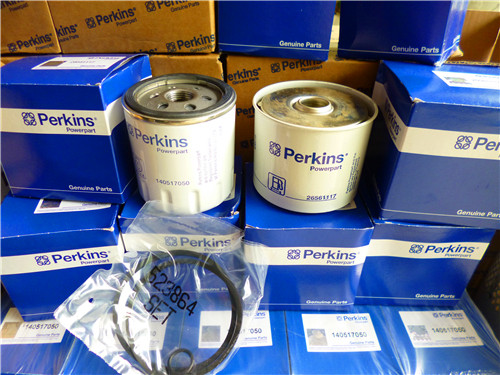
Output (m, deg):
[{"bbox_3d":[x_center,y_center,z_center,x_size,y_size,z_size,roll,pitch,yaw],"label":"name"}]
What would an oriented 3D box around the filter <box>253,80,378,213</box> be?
[{"bbox_3d":[0.047,-0.034,0.270,0.088,0.068,0.088,-1,37,0],"label":"filter"}]

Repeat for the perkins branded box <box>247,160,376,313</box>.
[{"bbox_3d":[0.044,0.041,0.306,0.088,0.096,0.086,0,37,2],"label":"perkins branded box"}]

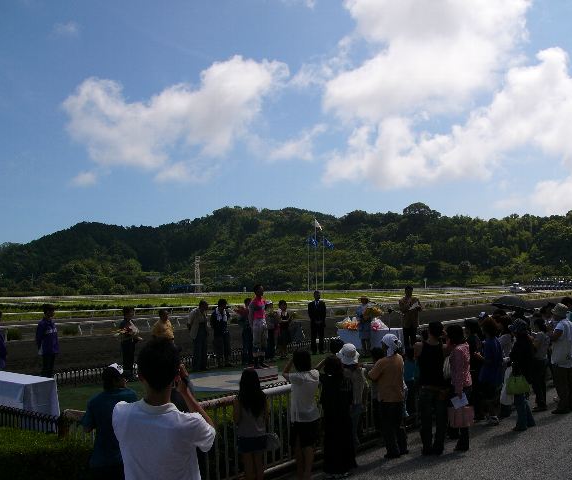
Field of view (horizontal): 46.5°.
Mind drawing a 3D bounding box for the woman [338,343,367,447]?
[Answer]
[{"bbox_3d":[0.896,2.099,8.900,0.460,1.460,0.360,1,-3,-22],"label":"woman"}]

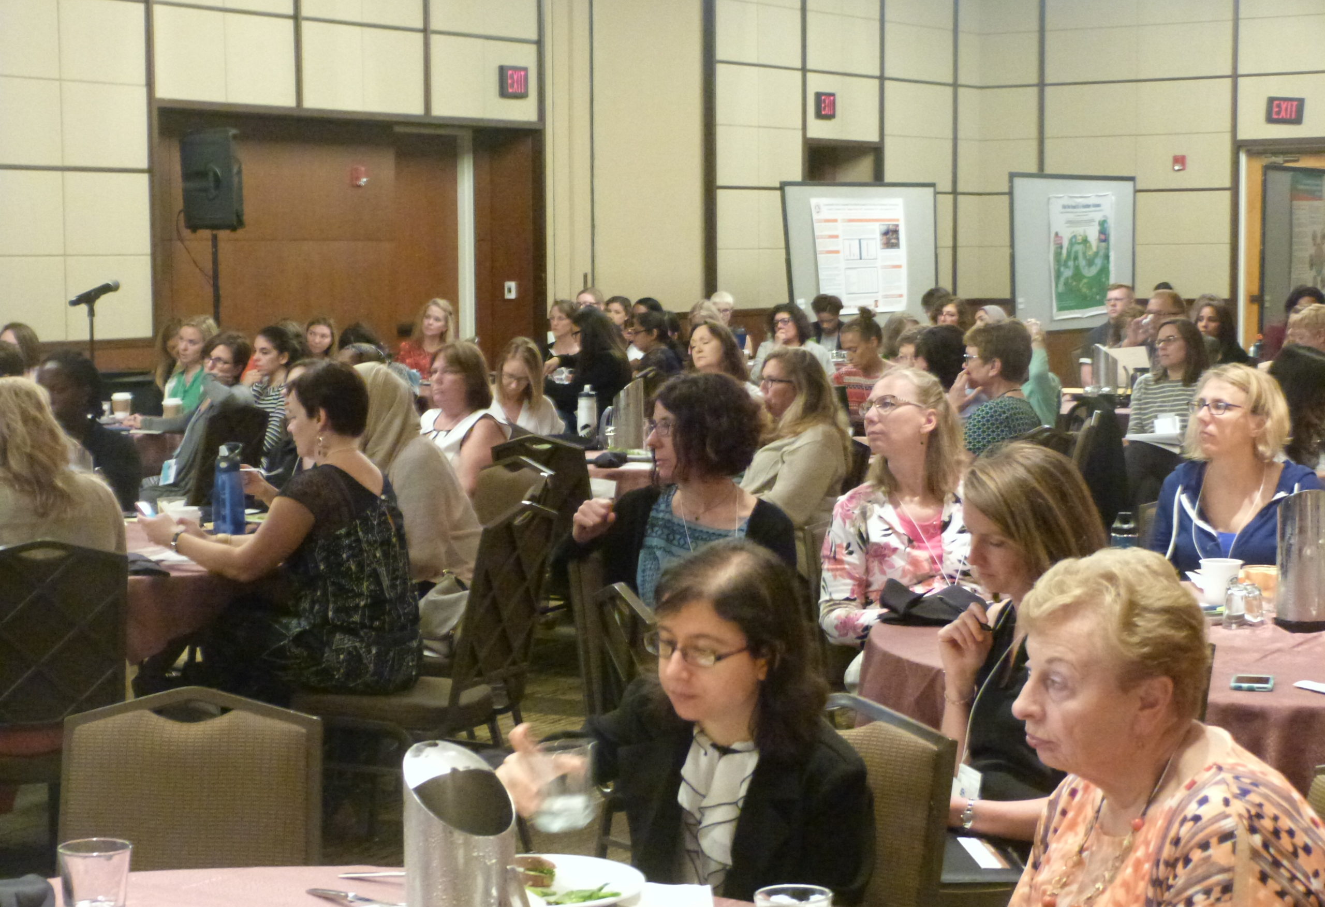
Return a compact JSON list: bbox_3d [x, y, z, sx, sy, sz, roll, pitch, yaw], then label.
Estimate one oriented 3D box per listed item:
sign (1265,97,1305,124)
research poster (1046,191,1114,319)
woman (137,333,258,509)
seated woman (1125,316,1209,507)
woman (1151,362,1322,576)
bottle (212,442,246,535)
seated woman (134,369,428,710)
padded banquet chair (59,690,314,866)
[{"bbox_3d":[5.110,-2.807,22.600,0.315,0.220,0.060,7,8,34],"label":"sign"},{"bbox_3d":[3.160,-1.488,20.800,0.020,0.914,1.180,0,4,32],"label":"research poster"},{"bbox_3d":[-1.923,0.122,11.418,0.750,1.270,0.500,1,5,23],"label":"woman"},{"bbox_3d":[2.120,0.031,11.950,0.500,1.220,0.780,3,5,33],"label":"seated woman"},{"bbox_3d":[1.420,0.427,6.867,0.500,1.280,0.820,1,4,18],"label":"woman"},{"bbox_3d":[-1.258,0.107,7.976,0.090,0.275,0.090,-2,4,-17],"label":"bottle"},{"bbox_3d":[-0.980,0.427,6.970,0.830,1.270,0.500,2,5,29],"label":"seated woman"},{"bbox_3d":[-0.715,0.836,4.070,0.450,0.900,0.580,-1,5,-2],"label":"padded banquet chair"}]

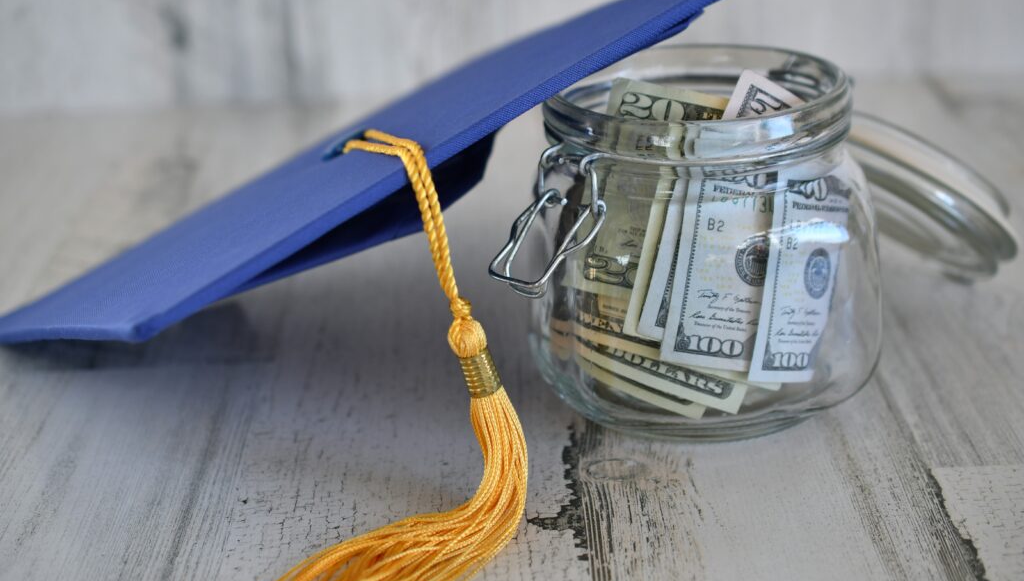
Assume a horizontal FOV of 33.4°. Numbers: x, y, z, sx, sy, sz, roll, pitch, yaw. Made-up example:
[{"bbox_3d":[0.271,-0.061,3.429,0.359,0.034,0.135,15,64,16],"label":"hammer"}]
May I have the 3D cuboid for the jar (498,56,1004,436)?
[{"bbox_3d":[0.079,-0.022,0.541,0.185,0.100,0.109,-15,25,-29],"label":"jar"}]

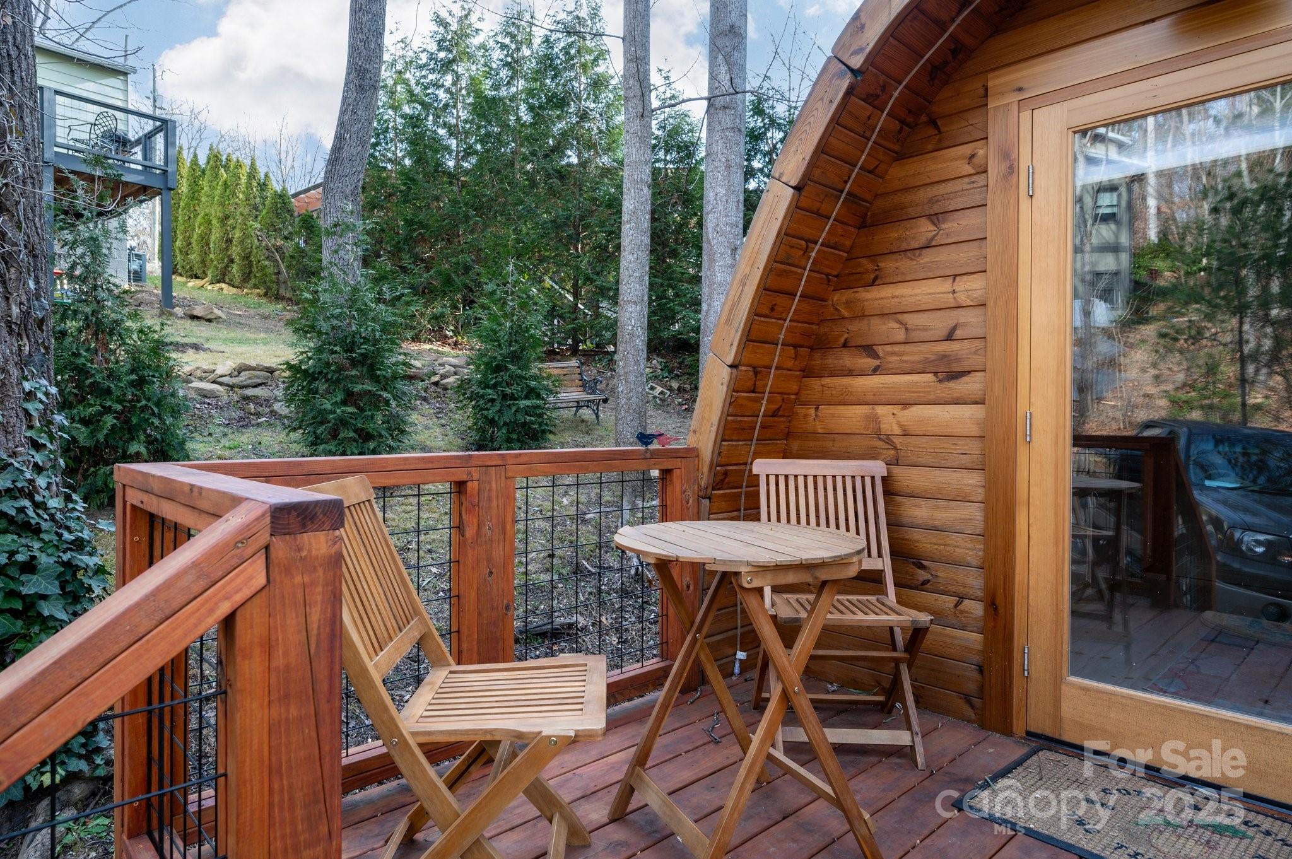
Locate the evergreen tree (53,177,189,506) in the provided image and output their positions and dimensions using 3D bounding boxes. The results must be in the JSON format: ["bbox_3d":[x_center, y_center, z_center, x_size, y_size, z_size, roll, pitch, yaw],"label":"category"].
[{"bbox_3d":[-3.786,-0.625,5.100,1.000,2.356,1.000,0,1,0],"label":"evergreen tree"}]

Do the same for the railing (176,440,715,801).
[{"bbox_3d":[-0.473,0.531,2.146,1.730,0.914,0.095,0,1,-42],"label":"railing"}]

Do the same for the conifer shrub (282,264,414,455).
[{"bbox_3d":[-2.657,-0.631,6.400,1.100,1.803,1.100,0,1,0],"label":"conifer shrub"}]

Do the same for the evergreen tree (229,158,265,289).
[{"bbox_3d":[-9.672,-5.023,17.400,0.880,3.234,0.880,0,1,0],"label":"evergreen tree"}]

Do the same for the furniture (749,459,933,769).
[{"bbox_3d":[0.616,0.554,2.354,0.475,0.880,0.510,0,1,-1],"label":"furniture"}]

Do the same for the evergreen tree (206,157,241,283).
[{"bbox_3d":[-10.719,-5.305,18.200,0.880,3.229,0.880,0,1,0],"label":"evergreen tree"}]

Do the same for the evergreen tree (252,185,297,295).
[{"bbox_3d":[-8.441,-4.315,16.300,0.920,2.571,0.920,0,1,0],"label":"evergreen tree"}]

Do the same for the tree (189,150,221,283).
[{"bbox_3d":[-11.644,-5.726,19.000,0.900,3.532,0.900,0,1,0],"label":"tree"}]

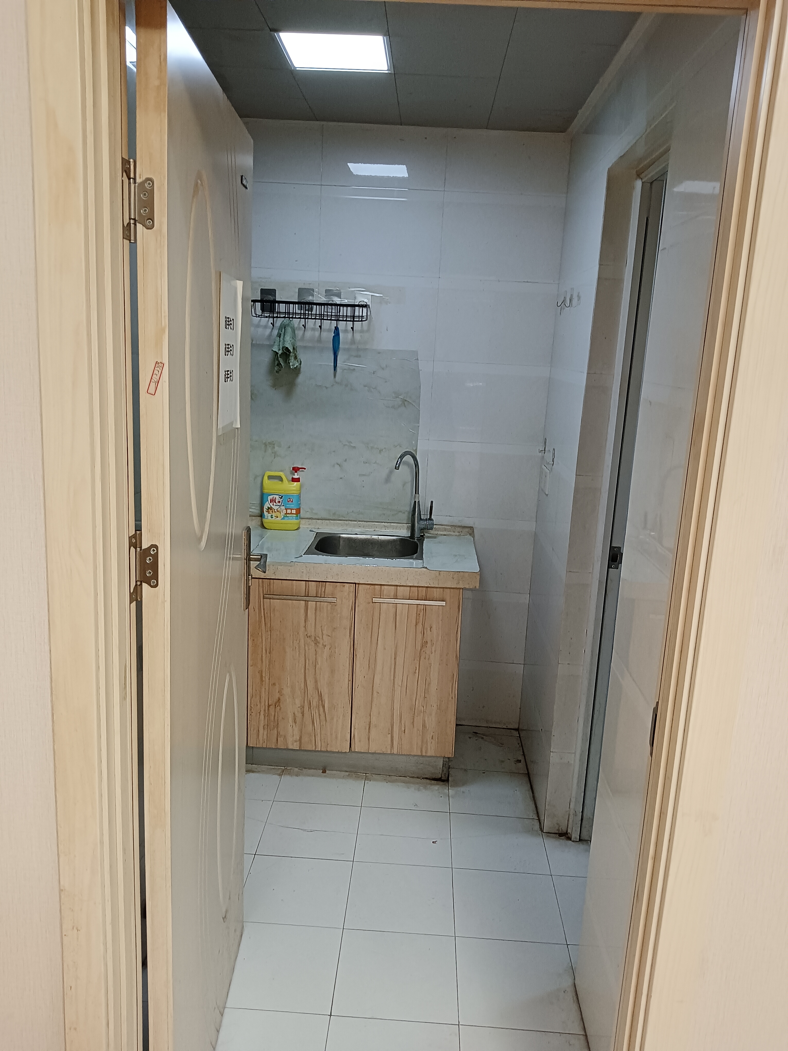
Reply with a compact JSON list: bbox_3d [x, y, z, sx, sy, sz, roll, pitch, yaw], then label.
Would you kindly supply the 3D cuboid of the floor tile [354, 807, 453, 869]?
[{"bbox_3d":[0.033,1.007,2.648,0.300,0.010,0.300,3,12,2],"label":"floor tile"}]

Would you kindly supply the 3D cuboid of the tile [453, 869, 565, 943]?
[{"bbox_3d":[0.320,1.086,2.343,0.300,0.010,0.300,3,12,2],"label":"tile"}]

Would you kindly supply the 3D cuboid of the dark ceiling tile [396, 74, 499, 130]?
[{"bbox_3d":[0.168,-1.378,2.672,0.305,0.010,0.550,3,12,2],"label":"dark ceiling tile"}]

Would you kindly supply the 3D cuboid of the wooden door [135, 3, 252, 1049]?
[{"bbox_3d":[-0.362,0.199,1.602,0.040,1.945,0.732,3,12,-1],"label":"wooden door"}]

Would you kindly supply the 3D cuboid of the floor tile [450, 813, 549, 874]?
[{"bbox_3d":[0.332,1.024,2.639,0.300,0.010,0.300,3,12,2],"label":"floor tile"}]

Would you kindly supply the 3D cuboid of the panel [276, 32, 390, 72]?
[{"bbox_3d":[-0.155,-1.309,2.264,0.299,0.015,0.305,3,12,2],"label":"panel"}]

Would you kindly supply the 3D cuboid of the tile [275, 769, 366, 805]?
[{"bbox_3d":[-0.254,0.927,2.950,0.300,0.010,0.300,3,12,2],"label":"tile"}]

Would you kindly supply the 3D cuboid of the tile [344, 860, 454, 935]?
[{"bbox_3d":[0.021,1.069,2.355,0.300,0.010,0.300,3,12,2],"label":"tile"}]

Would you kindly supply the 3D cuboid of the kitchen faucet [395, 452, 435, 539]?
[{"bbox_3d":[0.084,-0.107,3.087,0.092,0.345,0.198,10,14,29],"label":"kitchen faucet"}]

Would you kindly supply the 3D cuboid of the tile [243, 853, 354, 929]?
[{"bbox_3d":[-0.279,1.051,2.364,0.300,0.010,0.300,3,12,2],"label":"tile"}]

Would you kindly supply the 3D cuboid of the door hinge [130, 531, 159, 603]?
[{"bbox_3d":[-0.362,0.062,1.188,0.035,0.101,0.032,3,12,2],"label":"door hinge"}]

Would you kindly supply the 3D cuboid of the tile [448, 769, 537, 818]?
[{"bbox_3d":[0.347,0.962,2.929,0.300,0.010,0.300,3,12,2],"label":"tile"}]

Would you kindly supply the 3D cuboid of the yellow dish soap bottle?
[{"bbox_3d":[-0.434,-0.111,3.215,0.160,0.252,0.085,3,12,2],"label":"yellow dish soap bottle"}]

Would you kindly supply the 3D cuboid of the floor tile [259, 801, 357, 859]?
[{"bbox_3d":[-0.266,0.989,2.657,0.300,0.010,0.300,3,12,2],"label":"floor tile"}]

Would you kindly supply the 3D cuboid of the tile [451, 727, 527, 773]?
[{"bbox_3d":[0.362,0.894,3.249,0.300,0.010,0.355,3,12,2],"label":"tile"}]

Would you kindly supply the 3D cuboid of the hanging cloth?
[{"bbox_3d":[-0.403,-0.672,3.086,0.112,0.205,0.070,3,12,2],"label":"hanging cloth"}]

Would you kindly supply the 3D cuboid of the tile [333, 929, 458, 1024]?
[{"bbox_3d":[0.008,1.131,2.062,0.300,0.010,0.300,3,12,2],"label":"tile"}]

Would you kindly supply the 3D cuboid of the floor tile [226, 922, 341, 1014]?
[{"bbox_3d":[-0.292,1.113,2.070,0.300,0.010,0.300,3,12,2],"label":"floor tile"}]

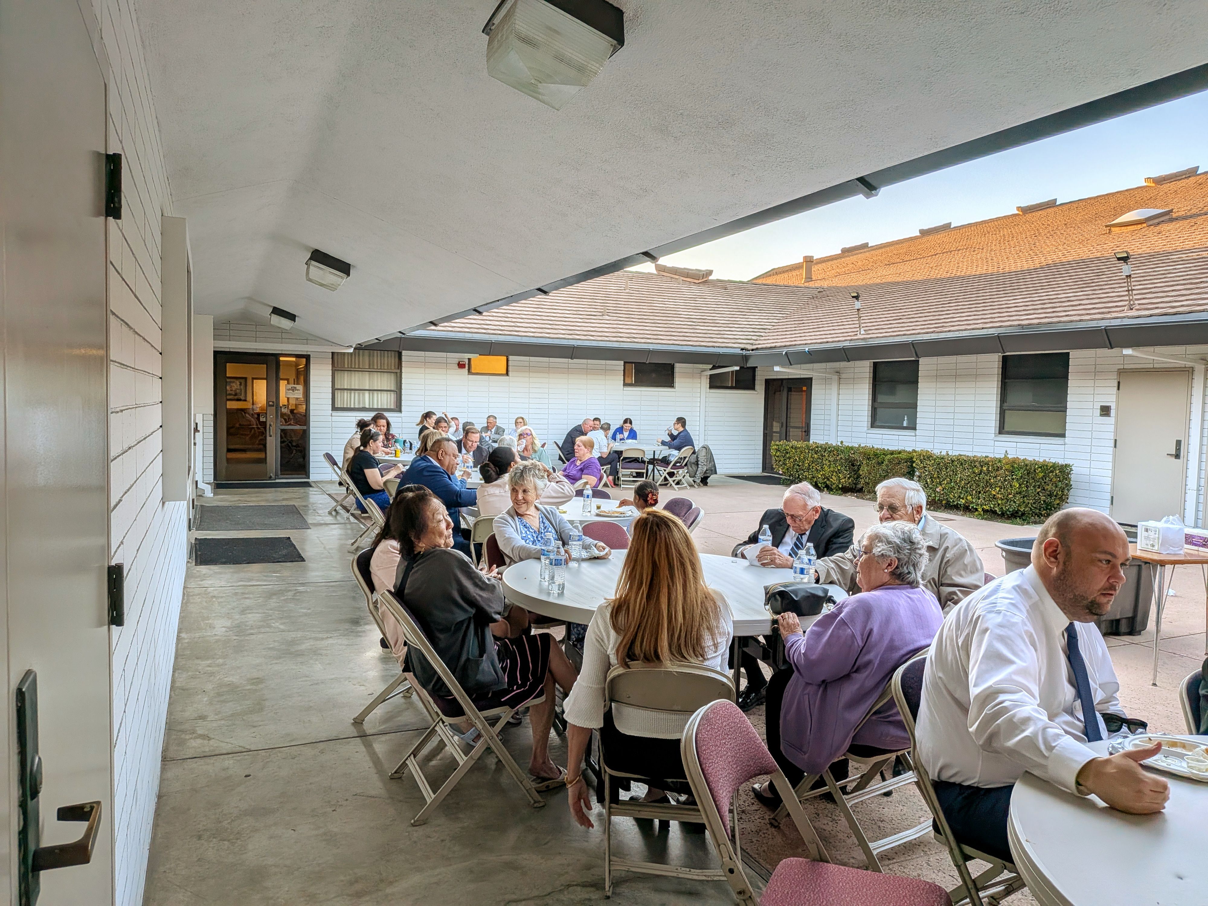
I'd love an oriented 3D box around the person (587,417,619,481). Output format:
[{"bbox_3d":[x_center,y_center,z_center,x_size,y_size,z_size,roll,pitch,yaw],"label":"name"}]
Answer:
[{"bbox_3d":[0.008,0.037,14.550,0.750,1.150,0.500,-1,4,-35],"label":"person"}]

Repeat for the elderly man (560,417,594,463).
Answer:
[{"bbox_3d":[-0.415,-0.027,15.050,0.800,1.200,0.520,2,3,7],"label":"elderly man"}]

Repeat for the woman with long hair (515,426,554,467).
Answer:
[{"bbox_3d":[-0.810,0.306,9.550,0.500,1.220,0.720,3,4,30],"label":"woman with long hair"}]

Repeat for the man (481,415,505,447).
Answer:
[{"bbox_3d":[-1.893,-0.037,14.300,0.520,1.240,0.700,2,4,14],"label":"man"}]

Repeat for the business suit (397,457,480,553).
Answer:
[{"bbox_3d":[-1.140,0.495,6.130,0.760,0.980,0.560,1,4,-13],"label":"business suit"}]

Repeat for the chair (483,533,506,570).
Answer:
[{"bbox_3d":[-0.380,0.845,4.600,0.460,0.780,0.490,-1,4,-37],"label":"chair"}]

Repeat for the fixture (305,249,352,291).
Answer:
[{"bbox_3d":[-2.613,-1.698,7.893,0.380,0.250,0.370,20,-5,-25],"label":"fixture"}]

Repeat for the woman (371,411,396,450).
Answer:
[{"bbox_3d":[-2.894,0.110,11.000,0.500,1.280,0.720,0,4,-18],"label":"woman"}]

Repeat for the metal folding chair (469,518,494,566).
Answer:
[{"bbox_3d":[-0.550,0.766,5.449,0.460,0.760,0.530,3,4,20],"label":"metal folding chair"}]

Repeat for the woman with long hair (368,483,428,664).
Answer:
[{"bbox_3d":[-0.720,0.662,3.800,0.780,1.100,0.480,3,4,19],"label":"woman with long hair"}]

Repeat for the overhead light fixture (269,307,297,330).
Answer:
[{"bbox_3d":[-4.869,-2.019,12.674,0.335,0.240,0.290,20,-5,-25],"label":"overhead light fixture"}]

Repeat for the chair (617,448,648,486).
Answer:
[{"bbox_3d":[0.500,0.274,14.800,0.460,0.770,0.490,1,3,2],"label":"chair"}]

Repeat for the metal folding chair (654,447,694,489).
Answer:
[{"bbox_3d":[1.261,0.246,14.651,0.520,0.760,0.470,3,4,28],"label":"metal folding chair"}]

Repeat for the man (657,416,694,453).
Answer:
[{"bbox_3d":[1.300,-0.020,15.100,0.820,1.250,0.540,1,3,-1],"label":"man"}]

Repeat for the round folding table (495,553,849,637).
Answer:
[{"bbox_3d":[0.295,0.937,3.803,1.524,0.737,1.524,1,3,0],"label":"round folding table"}]

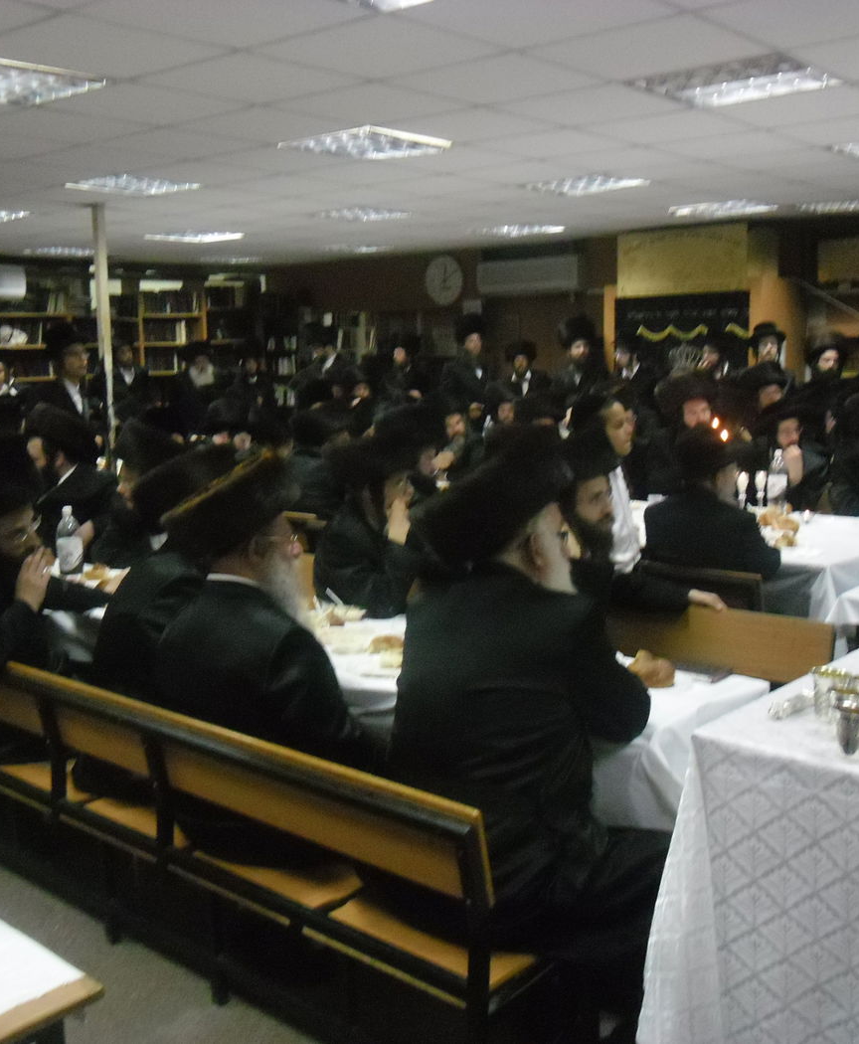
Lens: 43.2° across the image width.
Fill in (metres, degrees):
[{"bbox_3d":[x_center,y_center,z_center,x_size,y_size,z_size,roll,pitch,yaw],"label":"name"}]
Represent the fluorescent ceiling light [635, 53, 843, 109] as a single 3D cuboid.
[{"bbox_3d":[1.077,-1.544,3.819,0.580,0.070,0.580,8,13,40],"label":"fluorescent ceiling light"}]

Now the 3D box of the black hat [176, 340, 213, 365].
[{"bbox_3d":[-2.082,-1.495,9.600,0.330,0.190,0.340,-3,10,-12],"label":"black hat"}]

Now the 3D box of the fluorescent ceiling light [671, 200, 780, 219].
[{"bbox_3d":[2.075,-2.214,7.658,0.580,0.070,0.580,8,13,40],"label":"fluorescent ceiling light"}]

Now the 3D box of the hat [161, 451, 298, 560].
[{"bbox_3d":[-0.482,-0.038,2.620,0.350,0.160,0.340,-36,25,-22],"label":"hat"}]

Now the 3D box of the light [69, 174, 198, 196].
[{"bbox_3d":[-1.692,-1.934,6.198,0.580,0.070,0.580,7,13,40],"label":"light"}]

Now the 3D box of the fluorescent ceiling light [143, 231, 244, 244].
[{"bbox_3d":[-1.908,-2.321,8.798,0.580,0.070,0.580,7,13,40],"label":"fluorescent ceiling light"}]

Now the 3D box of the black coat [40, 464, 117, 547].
[{"bbox_3d":[-1.647,0.003,5.100,0.380,0.580,0.470,-6,11,-29],"label":"black coat"}]

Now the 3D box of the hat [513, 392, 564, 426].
[{"bbox_3d":[0.658,-0.674,6.500,0.310,0.190,0.310,-1,10,0],"label":"hat"}]

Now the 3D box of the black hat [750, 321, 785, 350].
[{"bbox_3d":[2.601,-1.439,8.350,0.310,0.150,0.330,2,5,14],"label":"black hat"}]

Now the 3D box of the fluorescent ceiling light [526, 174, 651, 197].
[{"bbox_3d":[0.925,-1.970,6.323,0.580,0.070,0.580,8,13,40],"label":"fluorescent ceiling light"}]

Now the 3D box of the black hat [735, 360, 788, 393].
[{"bbox_3d":[1.897,-0.823,6.200,0.300,0.170,0.330,-8,12,-37],"label":"black hat"}]

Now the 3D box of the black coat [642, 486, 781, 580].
[{"bbox_3d":[0.994,0.138,3.837,0.480,0.600,0.400,8,13,41],"label":"black coat"}]

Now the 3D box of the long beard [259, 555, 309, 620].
[{"bbox_3d":[-0.348,0.159,2.580,0.130,0.180,0.140,-5,10,-24],"label":"long beard"}]

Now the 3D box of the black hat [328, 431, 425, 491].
[{"bbox_3d":[-0.185,-0.207,3.650,0.330,0.170,0.330,-9,9,2],"label":"black hat"}]

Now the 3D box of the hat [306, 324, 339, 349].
[{"bbox_3d":[-1.006,-1.742,10.200,0.310,0.190,0.330,-1,9,0],"label":"hat"}]

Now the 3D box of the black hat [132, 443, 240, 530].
[{"bbox_3d":[-0.630,-0.085,2.880,0.350,0.160,0.340,-39,28,-26],"label":"black hat"}]

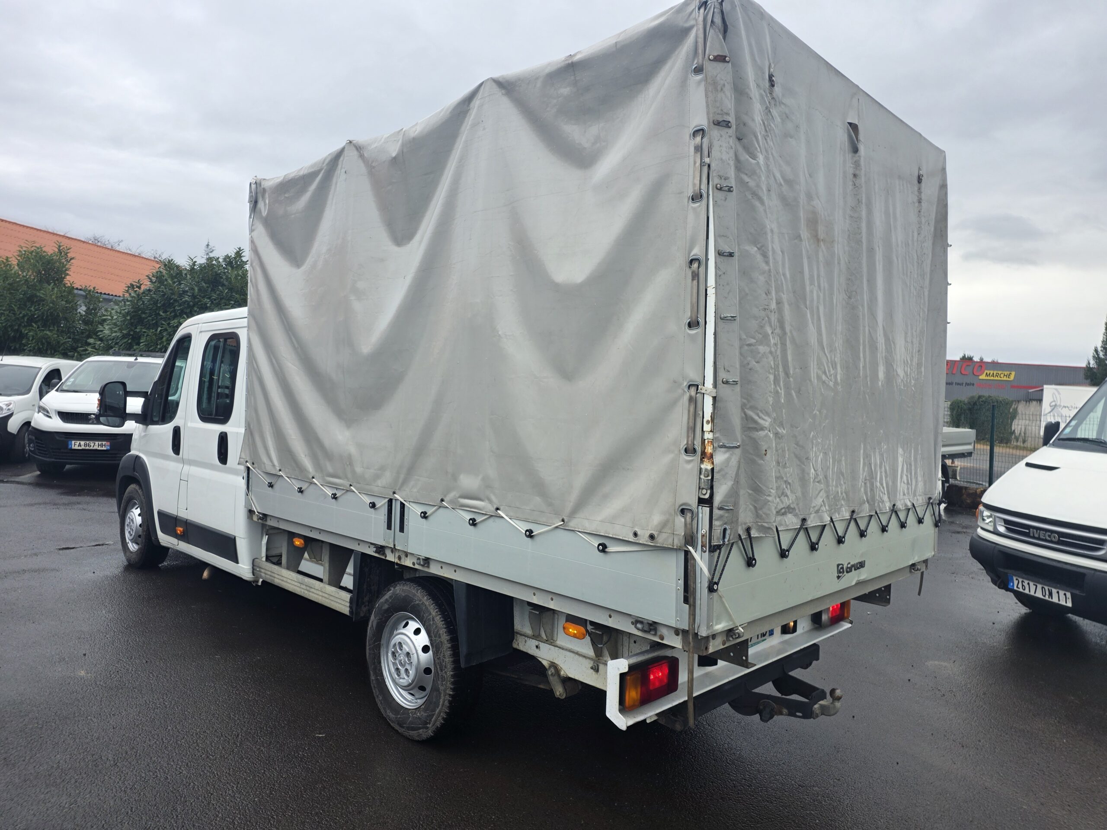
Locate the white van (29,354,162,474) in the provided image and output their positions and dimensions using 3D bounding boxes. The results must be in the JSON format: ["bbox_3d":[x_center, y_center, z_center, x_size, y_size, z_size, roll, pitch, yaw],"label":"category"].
[{"bbox_3d":[-7.030,-0.100,12.750,1.950,1.940,4.950,2,1,-12],"label":"white van"}]

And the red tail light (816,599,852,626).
[{"bbox_3d":[1.399,0.980,3.730,0.075,0.128,0.310,3,1,44],"label":"red tail light"}]

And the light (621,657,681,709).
[{"bbox_3d":[0.329,0.949,2.637,0.075,0.128,0.310,3,1,44],"label":"light"}]

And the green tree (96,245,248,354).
[{"bbox_3d":[-8.500,-1.450,17.000,4.200,4.300,3.200,2,1,-32],"label":"green tree"}]

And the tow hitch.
[{"bbox_3d":[0.980,1.149,3.037,0.410,0.150,0.370,3,1,44],"label":"tow hitch"}]

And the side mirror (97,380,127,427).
[{"bbox_3d":[-3.388,-0.080,5.655,0.135,0.360,0.205,3,1,44],"label":"side mirror"}]

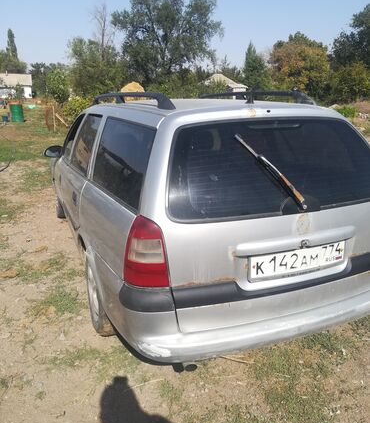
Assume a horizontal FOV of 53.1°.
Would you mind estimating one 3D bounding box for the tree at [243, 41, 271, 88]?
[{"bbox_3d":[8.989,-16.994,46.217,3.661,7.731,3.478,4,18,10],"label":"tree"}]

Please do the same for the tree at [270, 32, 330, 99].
[{"bbox_3d":[11.706,-14.222,37.814,5.833,7.571,5.250,6,18,15],"label":"tree"}]

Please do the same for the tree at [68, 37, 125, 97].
[{"bbox_3d":[-7.836,-12.160,33.002,4.824,6.116,4.341,-3,18,-12],"label":"tree"}]

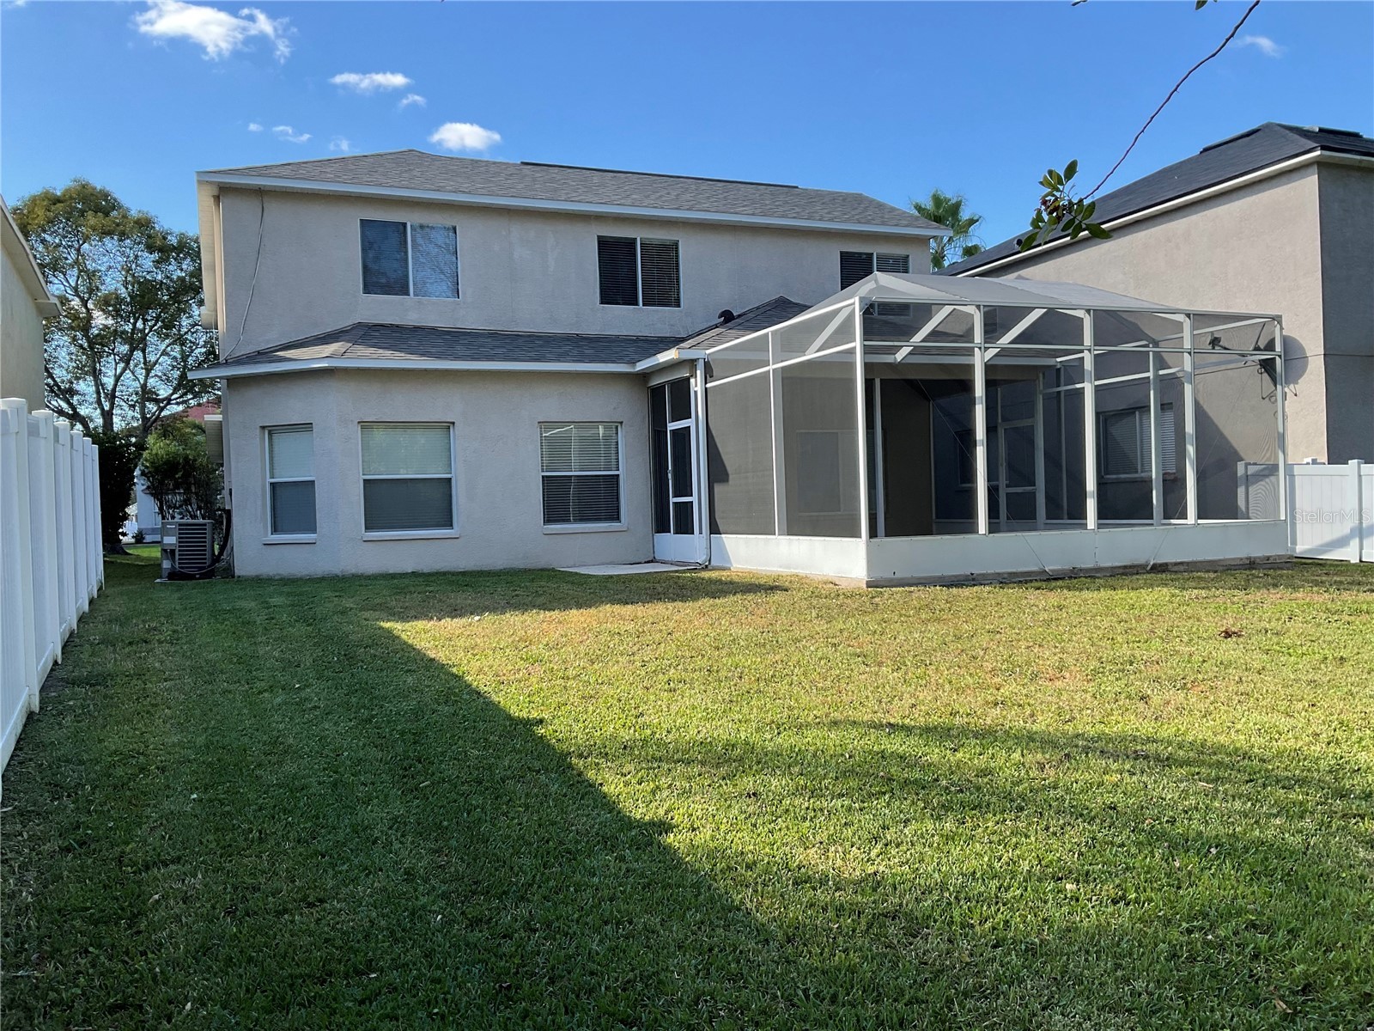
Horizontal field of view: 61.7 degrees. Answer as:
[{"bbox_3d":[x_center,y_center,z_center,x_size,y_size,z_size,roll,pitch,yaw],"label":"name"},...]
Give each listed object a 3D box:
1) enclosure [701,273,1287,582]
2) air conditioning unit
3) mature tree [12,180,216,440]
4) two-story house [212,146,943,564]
[{"bbox_3d":[3.818,-1.236,14.952,6.050,3.730,4.080,-2,0,-22],"label":"enclosure"},{"bbox_3d":[-7.212,0.476,16.657,0.700,0.850,0.700,-2,0,-22],"label":"air conditioning unit"},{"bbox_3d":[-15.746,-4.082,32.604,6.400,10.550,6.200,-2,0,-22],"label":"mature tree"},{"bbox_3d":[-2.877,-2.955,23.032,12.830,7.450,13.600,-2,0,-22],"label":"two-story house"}]

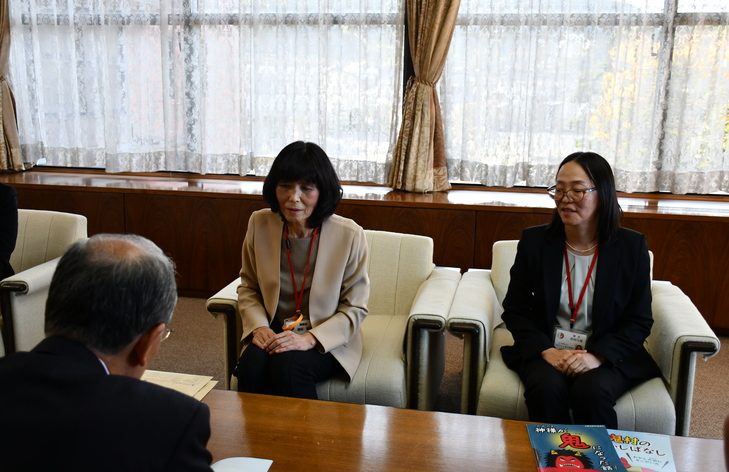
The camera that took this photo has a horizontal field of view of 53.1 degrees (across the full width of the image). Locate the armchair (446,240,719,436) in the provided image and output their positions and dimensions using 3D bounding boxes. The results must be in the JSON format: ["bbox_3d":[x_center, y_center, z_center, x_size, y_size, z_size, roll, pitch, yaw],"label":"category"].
[{"bbox_3d":[0.709,0.415,2.536,0.785,0.720,0.700,3,13,11],"label":"armchair"}]

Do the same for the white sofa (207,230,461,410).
[{"bbox_3d":[-0.069,0.370,2.689,0.785,0.720,0.700,3,13,11],"label":"white sofa"}]

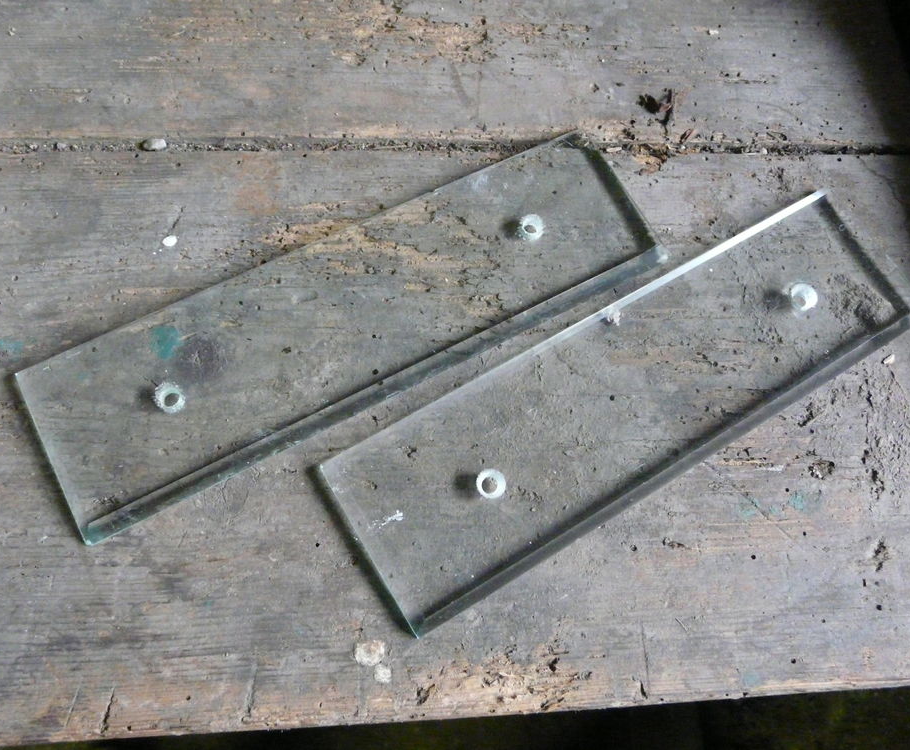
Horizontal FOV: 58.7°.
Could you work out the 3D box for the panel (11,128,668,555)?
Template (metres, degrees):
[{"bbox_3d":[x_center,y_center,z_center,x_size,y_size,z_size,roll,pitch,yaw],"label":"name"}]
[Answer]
[{"bbox_3d":[-0.043,-0.029,0.384,0.300,0.010,0.082,-26,72,-14],"label":"panel"}]

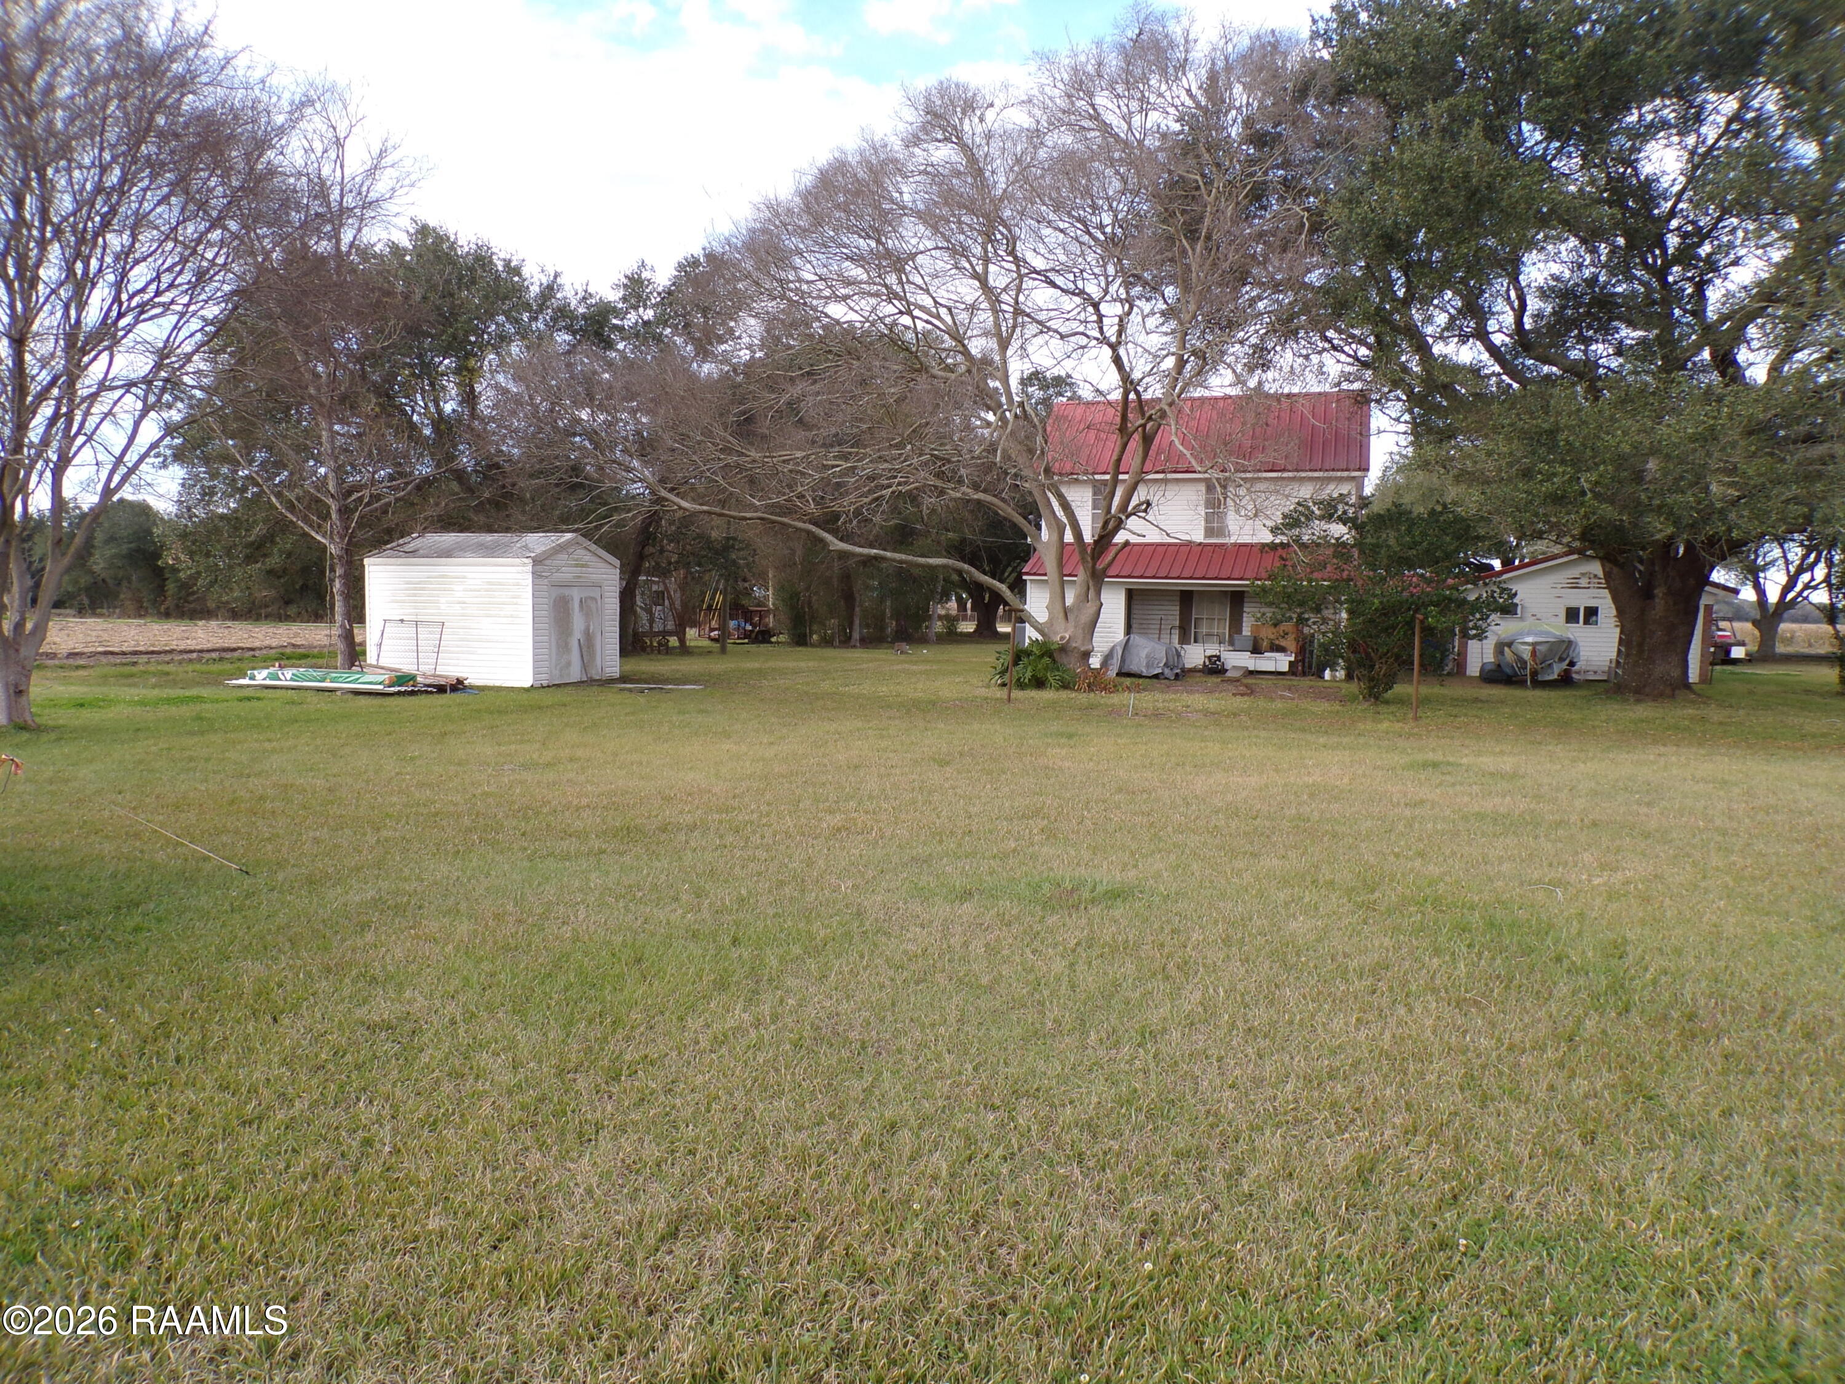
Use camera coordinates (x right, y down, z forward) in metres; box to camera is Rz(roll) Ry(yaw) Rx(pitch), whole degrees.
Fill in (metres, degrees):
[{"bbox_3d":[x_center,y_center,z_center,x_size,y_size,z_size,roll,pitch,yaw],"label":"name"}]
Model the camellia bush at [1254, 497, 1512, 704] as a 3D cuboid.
[{"bbox_3d":[8.412,-1.649,23.357,4.410,3.696,4.018,1,4,0],"label":"camellia bush"}]

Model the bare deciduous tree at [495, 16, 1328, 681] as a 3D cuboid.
[{"bbox_3d":[0.199,-7.089,27.888,16.954,13.628,13.230,1,4,0],"label":"bare deciduous tree"}]

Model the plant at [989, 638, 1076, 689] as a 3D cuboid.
[{"bbox_3d":[2.282,-0.606,26.323,1.715,1.029,1.568,1,4,0],"label":"plant"}]

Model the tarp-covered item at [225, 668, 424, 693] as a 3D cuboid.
[{"bbox_3d":[-11.084,-0.272,23.810,3.087,0.353,1.127,2,4,17],"label":"tarp-covered item"}]

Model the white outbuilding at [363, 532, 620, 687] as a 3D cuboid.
[{"bbox_3d":[-8.831,-1.779,26.684,3.802,3.033,3.479,2,4,15],"label":"white outbuilding"}]

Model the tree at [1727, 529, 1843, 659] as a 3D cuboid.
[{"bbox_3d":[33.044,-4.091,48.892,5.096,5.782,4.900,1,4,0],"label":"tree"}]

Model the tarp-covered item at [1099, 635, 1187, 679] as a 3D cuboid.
[{"bbox_3d":[5.206,-0.843,30.199,1.813,0.991,1.078,2,4,20],"label":"tarp-covered item"}]

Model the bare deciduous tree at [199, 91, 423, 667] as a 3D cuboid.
[{"bbox_3d":[-13.138,-6.511,27.357,4.606,12.220,4.606,1,4,0],"label":"bare deciduous tree"}]

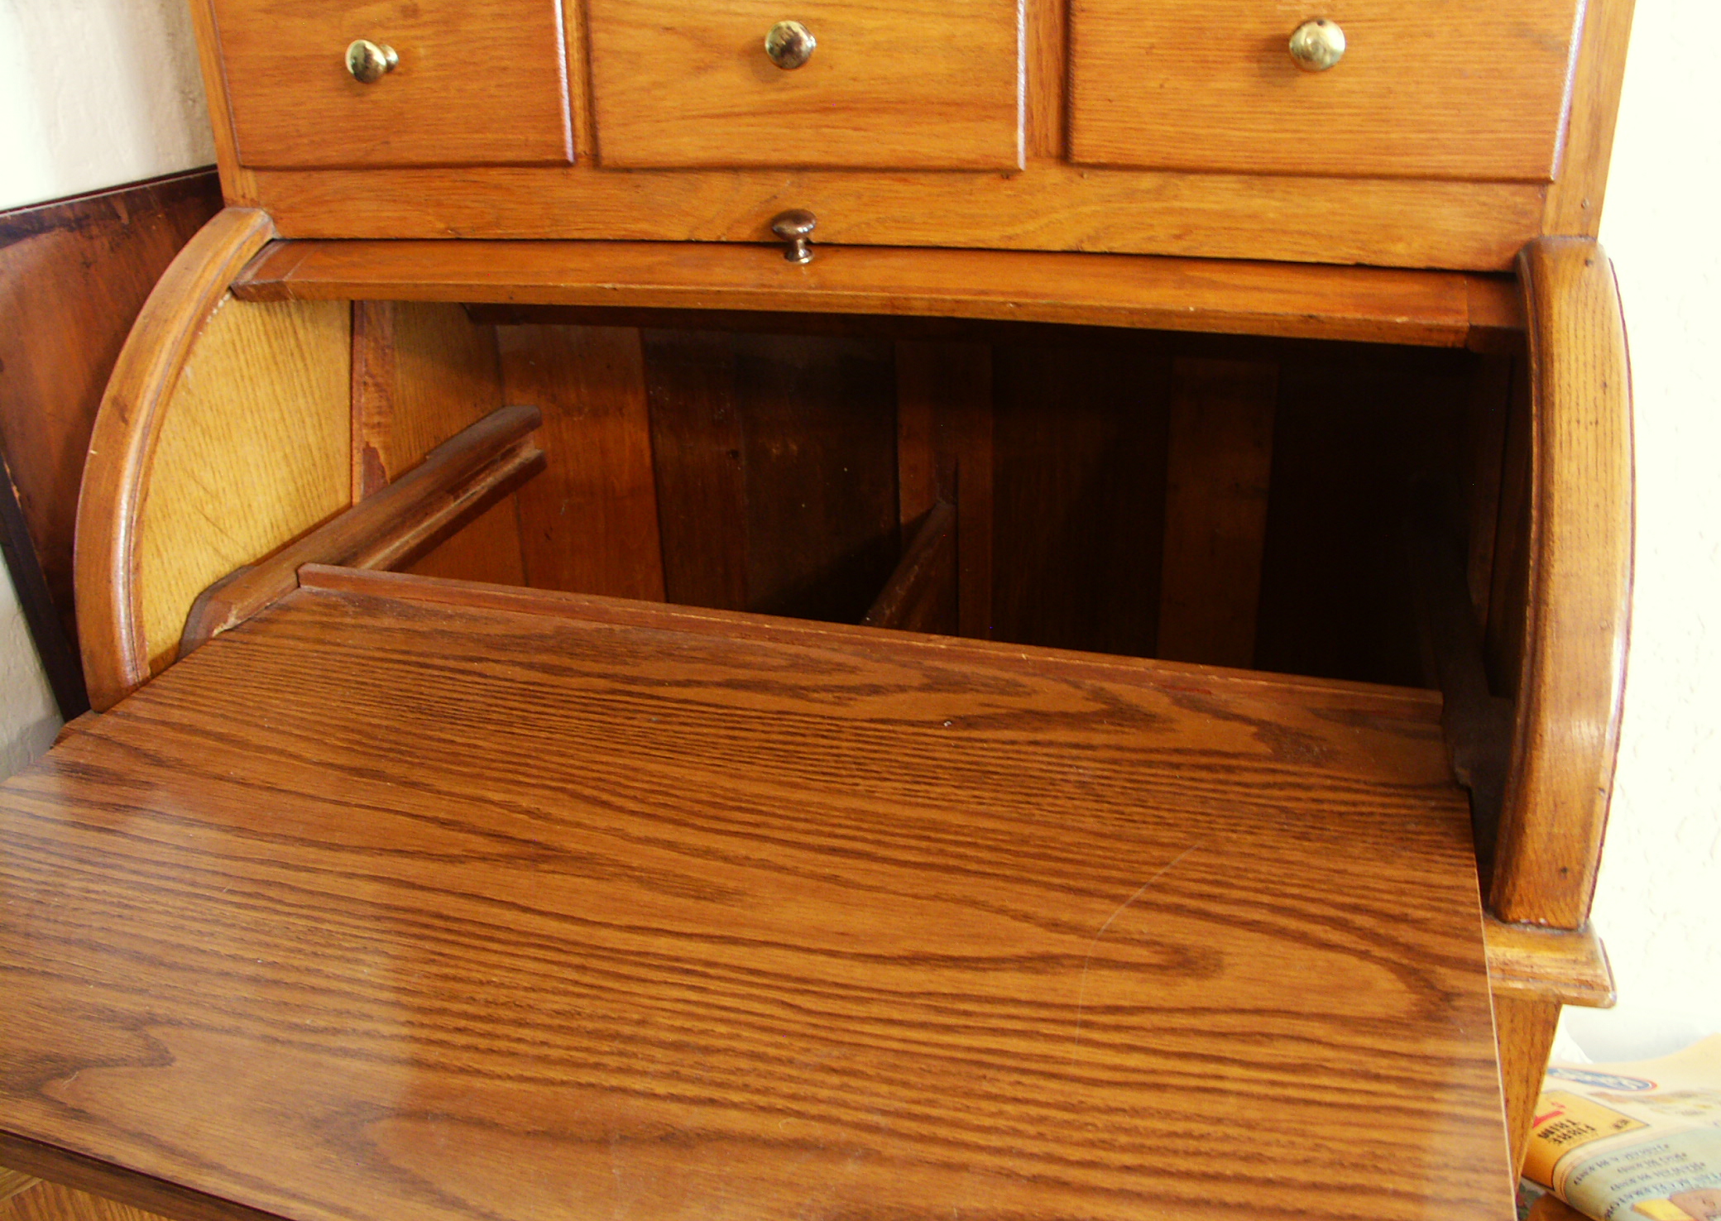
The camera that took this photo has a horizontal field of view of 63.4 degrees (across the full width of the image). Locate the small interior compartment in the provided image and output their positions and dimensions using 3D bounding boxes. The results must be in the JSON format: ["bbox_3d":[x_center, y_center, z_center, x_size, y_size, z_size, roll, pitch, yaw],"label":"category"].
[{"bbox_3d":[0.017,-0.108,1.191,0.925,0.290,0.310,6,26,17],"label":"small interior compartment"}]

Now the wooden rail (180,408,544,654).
[{"bbox_3d":[-0.391,-0.071,1.152,0.035,0.073,0.461,6,27,18],"label":"wooden rail"}]

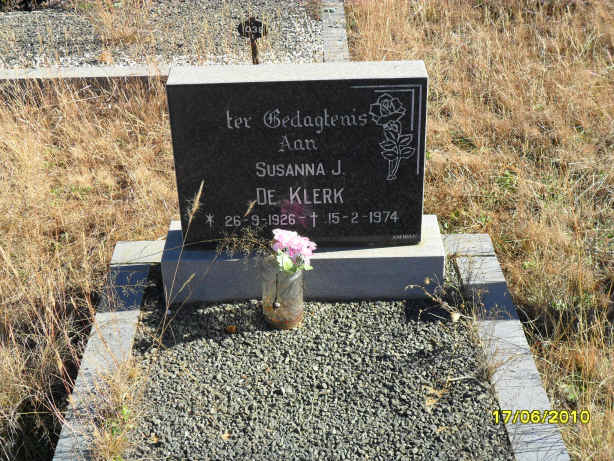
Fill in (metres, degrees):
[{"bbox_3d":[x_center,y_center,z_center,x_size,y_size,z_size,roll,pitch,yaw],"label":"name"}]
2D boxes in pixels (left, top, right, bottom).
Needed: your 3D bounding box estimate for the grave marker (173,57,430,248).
[{"bbox_3d":[-0.018,-0.182,2.304,0.610,0.453,0.110,-1,32,0],"label":"grave marker"}]

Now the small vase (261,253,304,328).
[{"bbox_3d":[-0.058,0.154,2.299,0.100,0.153,0.100,-1,32,0],"label":"small vase"}]

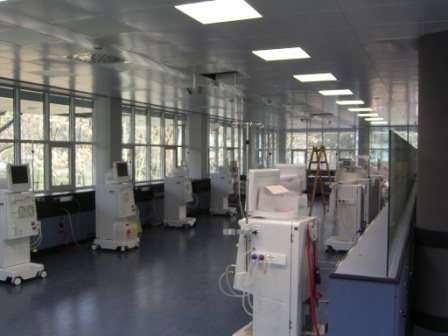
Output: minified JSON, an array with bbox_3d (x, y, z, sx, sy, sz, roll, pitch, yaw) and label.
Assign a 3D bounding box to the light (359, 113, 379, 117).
[{"bbox_3d":[4.398,-1.625,14.155,0.585,0.070,0.585,1,2,23],"label":"light"}]

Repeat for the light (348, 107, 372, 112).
[{"bbox_3d":[3.660,-1.579,12.451,0.585,0.070,0.585,1,2,23],"label":"light"}]

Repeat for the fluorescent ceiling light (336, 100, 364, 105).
[{"bbox_3d":[2.922,-1.533,10.747,0.585,0.070,0.585,1,2,23],"label":"fluorescent ceiling light"}]

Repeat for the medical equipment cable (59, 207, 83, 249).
[{"bbox_3d":[-2.626,1.045,8.066,0.220,0.680,0.240,1,2,23],"label":"medical equipment cable"}]

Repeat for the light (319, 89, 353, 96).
[{"bbox_3d":[2.184,-1.487,9.042,0.585,0.070,0.585,1,2,23],"label":"light"}]

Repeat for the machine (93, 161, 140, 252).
[{"bbox_3d":[-1.864,0.647,8.171,0.645,1.513,0.500,1,2,19],"label":"machine"}]

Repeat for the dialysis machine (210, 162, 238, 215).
[{"bbox_3d":[0.052,0.523,12.740,0.645,1.513,0.500,1,2,20],"label":"dialysis machine"}]

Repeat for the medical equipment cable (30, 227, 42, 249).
[{"bbox_3d":[-2.521,0.916,6.240,0.170,0.310,0.120,1,2,23],"label":"medical equipment cable"}]

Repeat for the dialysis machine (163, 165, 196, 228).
[{"bbox_3d":[-0.983,0.581,10.596,0.645,1.513,0.500,1,2,23],"label":"dialysis machine"}]

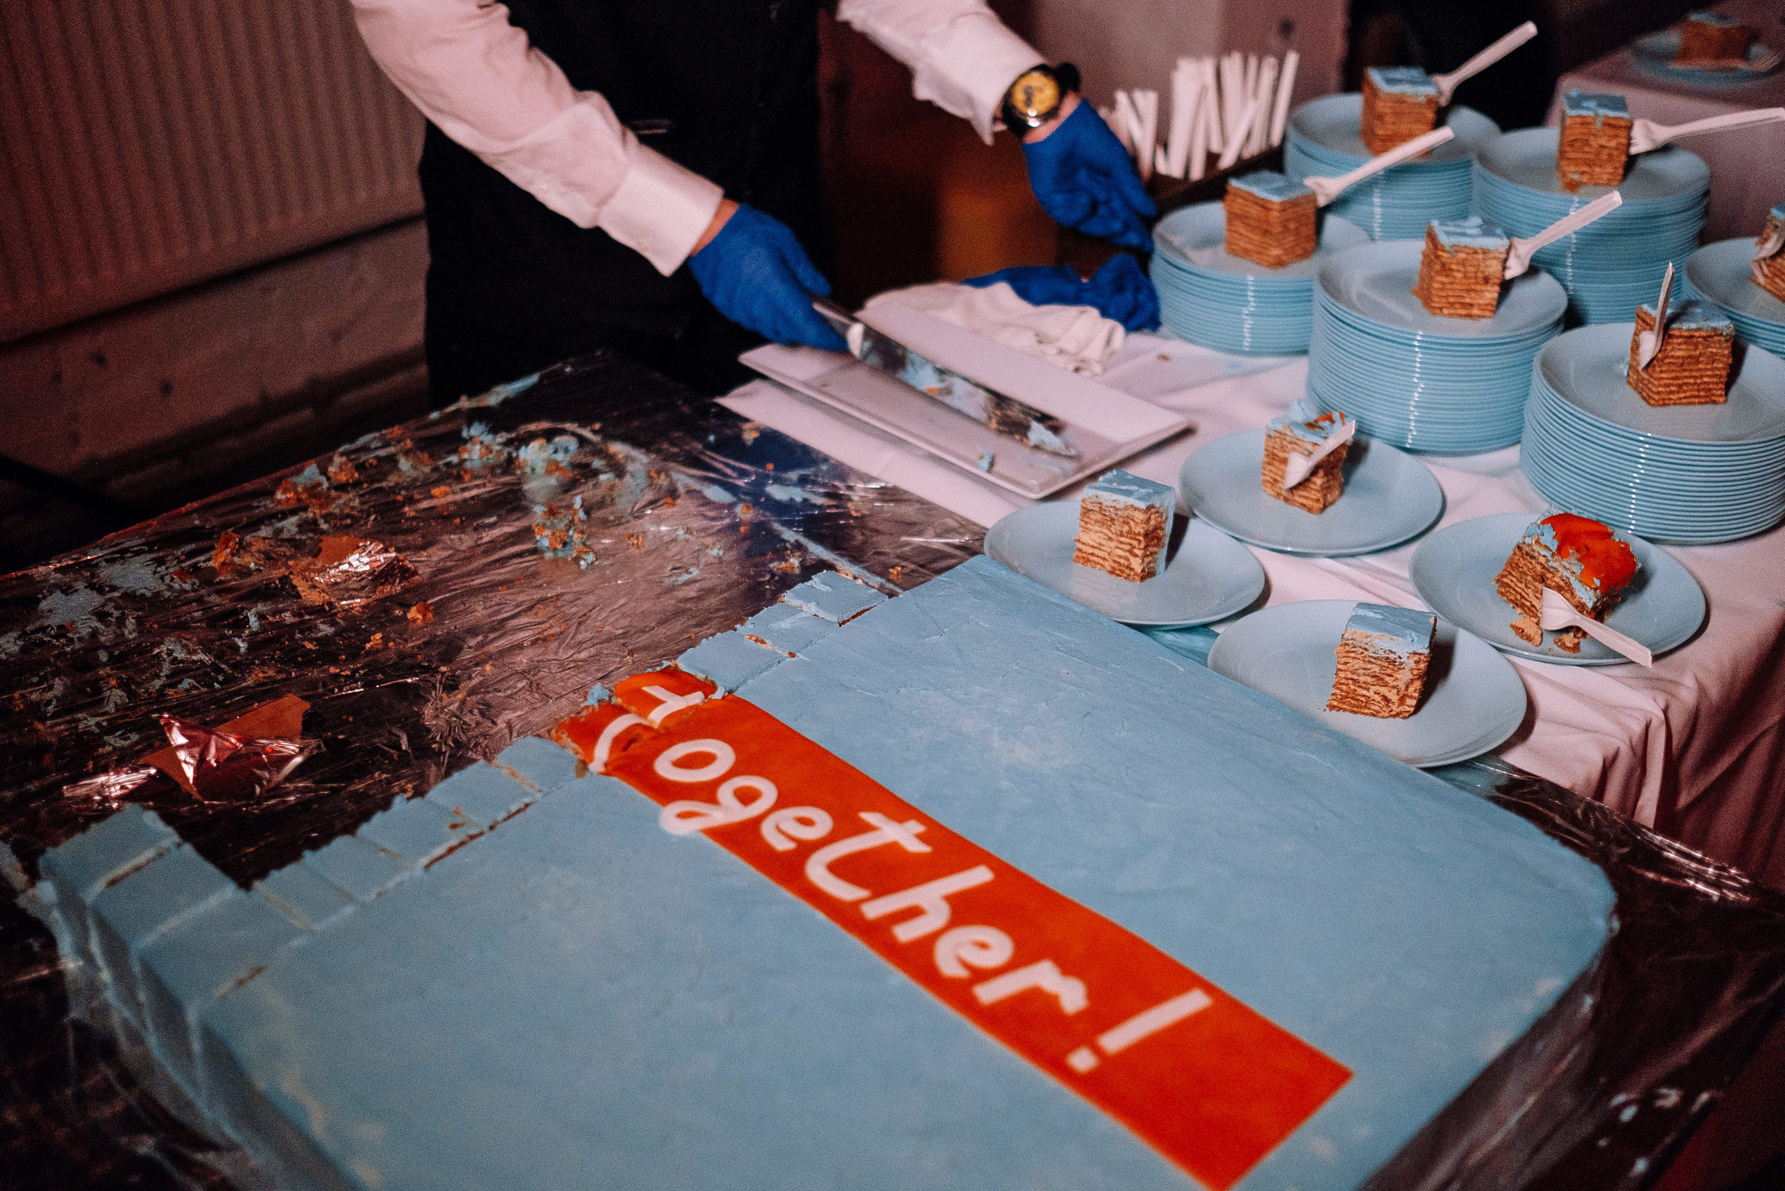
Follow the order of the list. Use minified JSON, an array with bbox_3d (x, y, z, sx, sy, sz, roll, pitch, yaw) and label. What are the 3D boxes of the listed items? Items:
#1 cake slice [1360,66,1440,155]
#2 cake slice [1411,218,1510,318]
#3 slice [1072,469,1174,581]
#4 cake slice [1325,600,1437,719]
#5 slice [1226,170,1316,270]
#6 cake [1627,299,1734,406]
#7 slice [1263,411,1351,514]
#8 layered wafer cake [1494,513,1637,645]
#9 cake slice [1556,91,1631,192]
[{"bbox_3d":[0.443,-0.421,1.519,0.048,0.059,0.054,1,33,2],"label":"cake slice"},{"bbox_3d":[0.436,-0.248,1.331,0.045,0.060,0.048,-1,33,-1],"label":"cake slice"},{"bbox_3d":[0.158,-0.046,1.183,0.050,0.057,0.041,19,29,30],"label":"slice"},{"bbox_3d":[0.296,0.040,1.048,0.048,0.053,0.046,13,33,18],"label":"cake slice"},{"bbox_3d":[0.339,-0.336,1.555,0.048,0.065,0.061,-21,38,-28],"label":"slice"},{"bbox_3d":[0.553,-0.169,1.217,0.049,0.058,0.049,-1,33,0],"label":"cake"},{"bbox_3d":[0.311,-0.100,1.304,0.038,0.053,0.048,-29,42,-36],"label":"slice"},{"bbox_3d":[0.451,-0.008,1.168,0.042,0.054,0.064,-30,56,-25],"label":"layered wafer cake"},{"bbox_3d":[0.596,-0.388,1.480,0.049,0.060,0.053,8,34,13],"label":"cake slice"}]

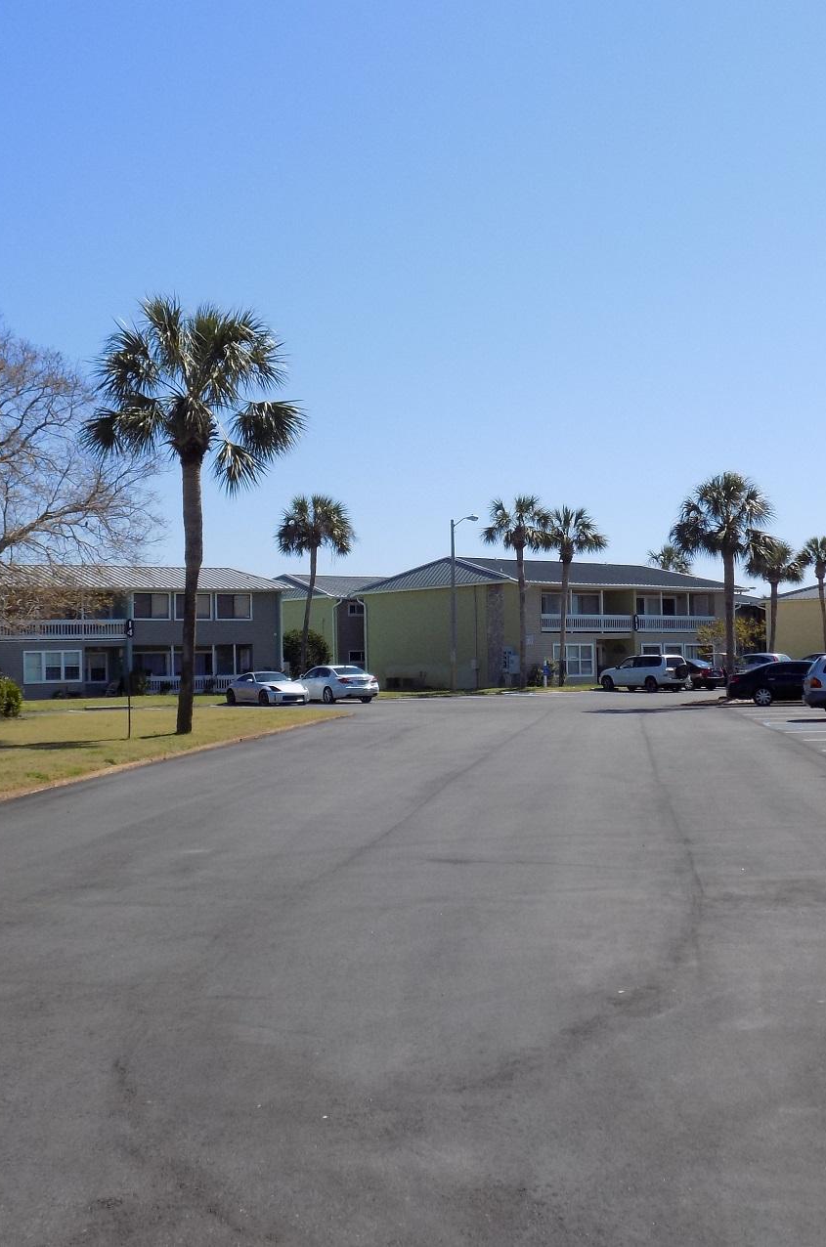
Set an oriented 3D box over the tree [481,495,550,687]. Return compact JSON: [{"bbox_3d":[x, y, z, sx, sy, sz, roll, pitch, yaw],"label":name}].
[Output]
[{"bbox_3d":[5.103,-1.493,71.200,3.370,9.500,3.370,-1,-1,0],"label":"tree"}]

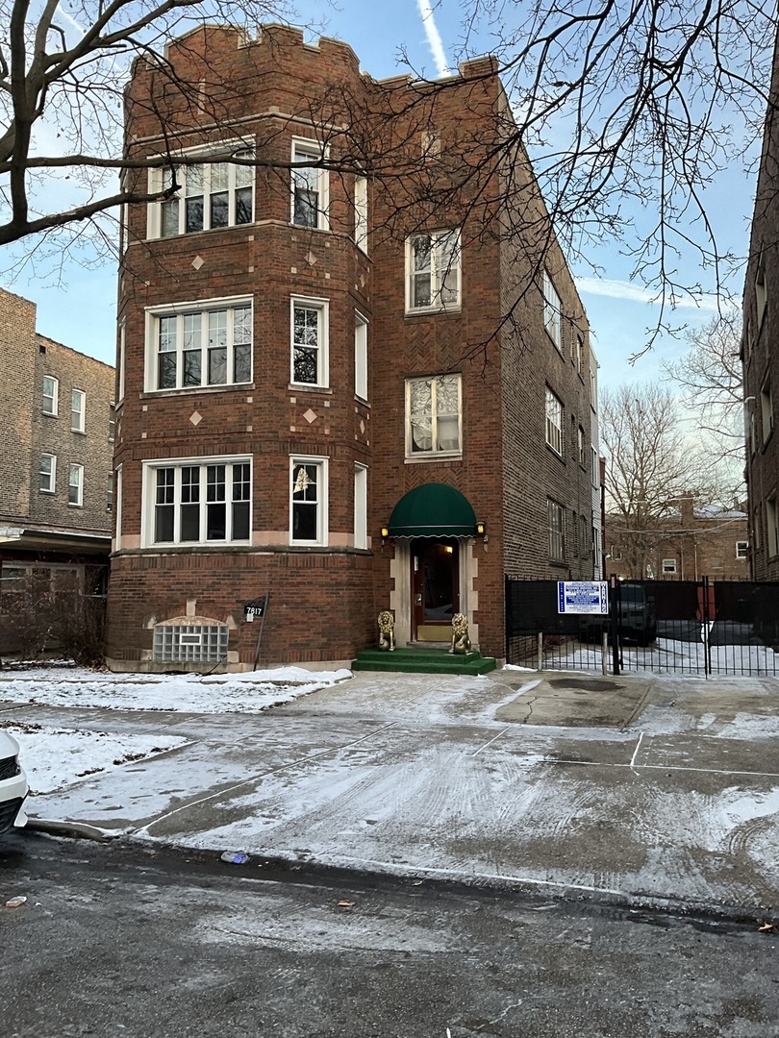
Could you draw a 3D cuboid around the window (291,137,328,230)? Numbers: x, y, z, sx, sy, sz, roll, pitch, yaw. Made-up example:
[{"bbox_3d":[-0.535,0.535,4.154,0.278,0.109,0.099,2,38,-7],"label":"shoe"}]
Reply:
[{"bbox_3d":[-1.549,-6.502,16.967,0.783,1.754,0.198,2,-5,-26],"label":"window"}]

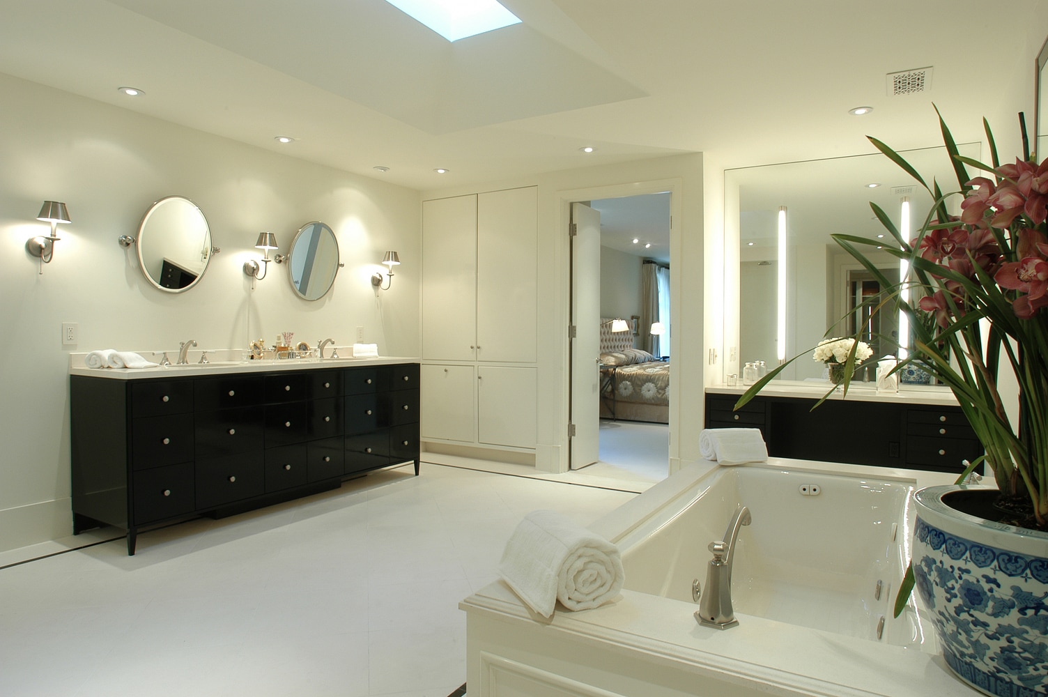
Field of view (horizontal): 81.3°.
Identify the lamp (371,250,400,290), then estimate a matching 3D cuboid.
[{"bbox_3d":[-1.084,-0.615,4.817,0.240,0.315,0.150,1,2,33],"label":"lamp"}]

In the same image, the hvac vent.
[{"bbox_3d":[1.854,-1.281,2.938,0.183,0.014,0.310,1,2,31],"label":"hvac vent"}]

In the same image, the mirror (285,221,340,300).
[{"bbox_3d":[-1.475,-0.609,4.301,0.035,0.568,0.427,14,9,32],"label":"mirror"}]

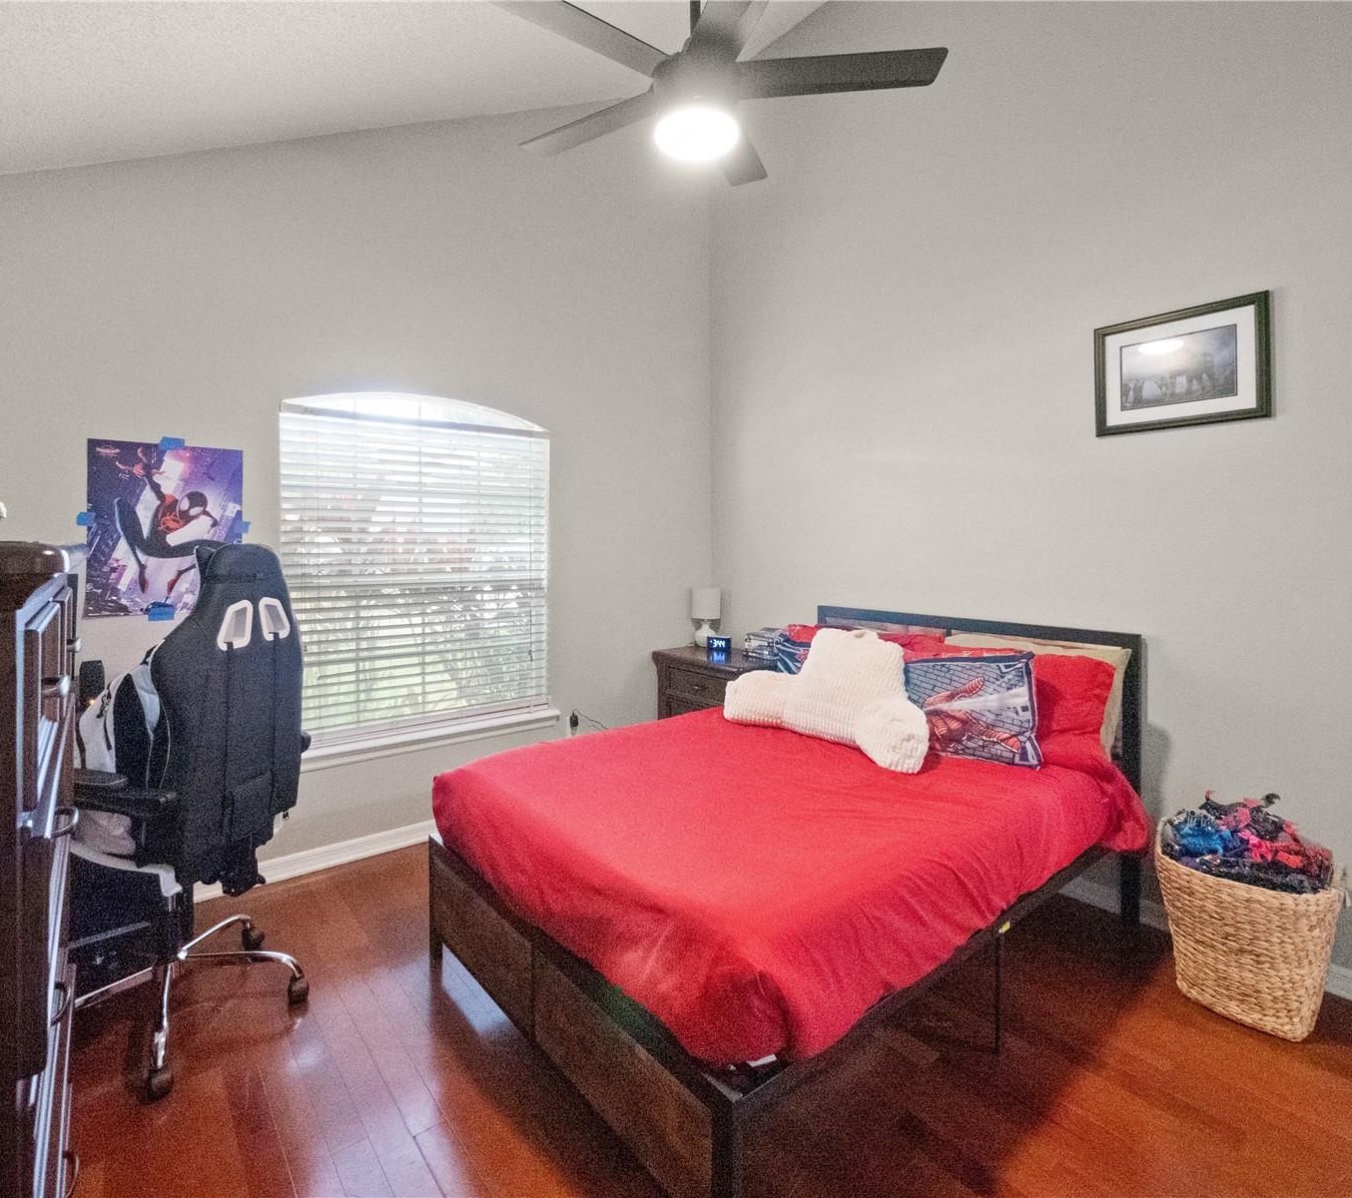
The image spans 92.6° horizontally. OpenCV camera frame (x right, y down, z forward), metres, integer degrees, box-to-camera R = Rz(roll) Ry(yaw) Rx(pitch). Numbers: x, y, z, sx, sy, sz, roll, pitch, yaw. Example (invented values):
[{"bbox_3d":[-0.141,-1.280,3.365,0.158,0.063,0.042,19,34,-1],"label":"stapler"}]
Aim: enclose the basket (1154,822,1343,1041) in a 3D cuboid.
[{"bbox_3d":[1.699,0.999,1.917,0.310,0.440,0.400,-3,4,-41],"label":"basket"}]

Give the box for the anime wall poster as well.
[{"bbox_3d":[-1.904,-0.258,2.451,0.461,0.642,0.012,-3,4,-36],"label":"anime wall poster"}]

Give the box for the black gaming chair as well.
[{"bbox_3d":[-1.483,0.553,1.871,0.690,1.360,0.660,1,3,17],"label":"black gaming chair"}]

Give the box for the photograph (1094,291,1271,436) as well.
[{"bbox_3d":[1.710,-0.783,2.209,0.030,0.394,0.488,-3,4,-41],"label":"photograph"}]

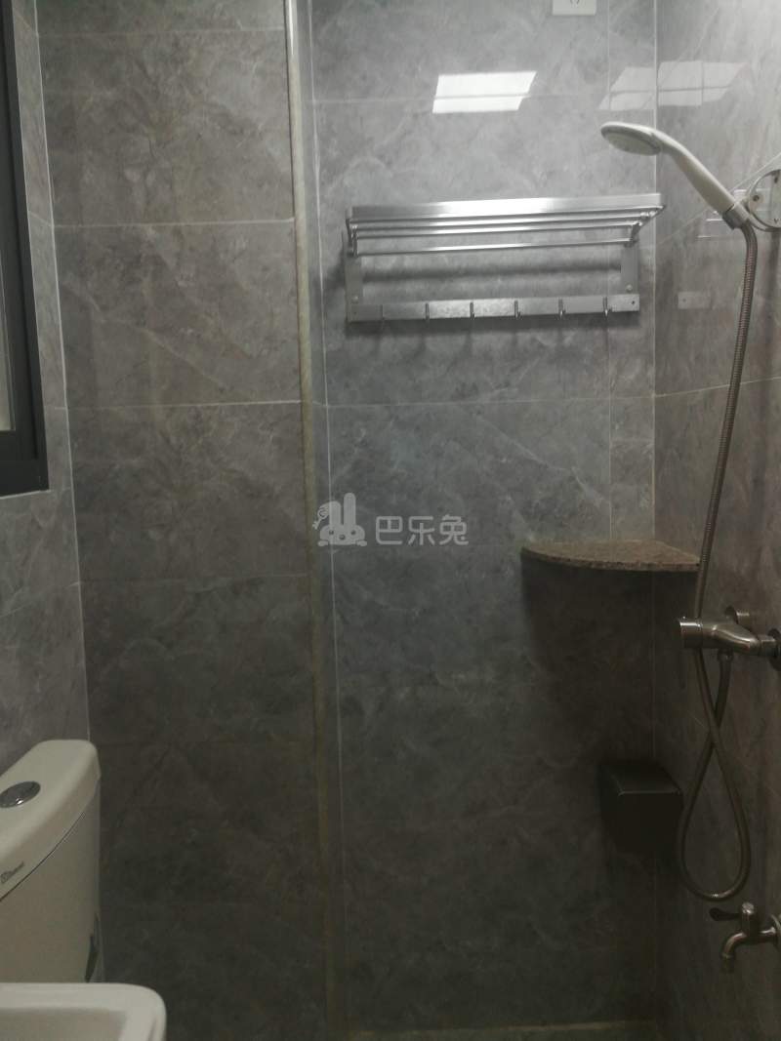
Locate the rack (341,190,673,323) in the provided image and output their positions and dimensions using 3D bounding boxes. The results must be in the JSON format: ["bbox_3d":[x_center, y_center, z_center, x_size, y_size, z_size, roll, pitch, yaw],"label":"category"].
[{"bbox_3d":[0.207,-0.490,1.493,0.597,0.183,0.210,-2,6,0],"label":"rack"}]

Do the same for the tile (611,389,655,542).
[{"bbox_3d":[0.507,-0.105,1.641,0.092,0.300,0.012,-2,6,0],"label":"tile"}]

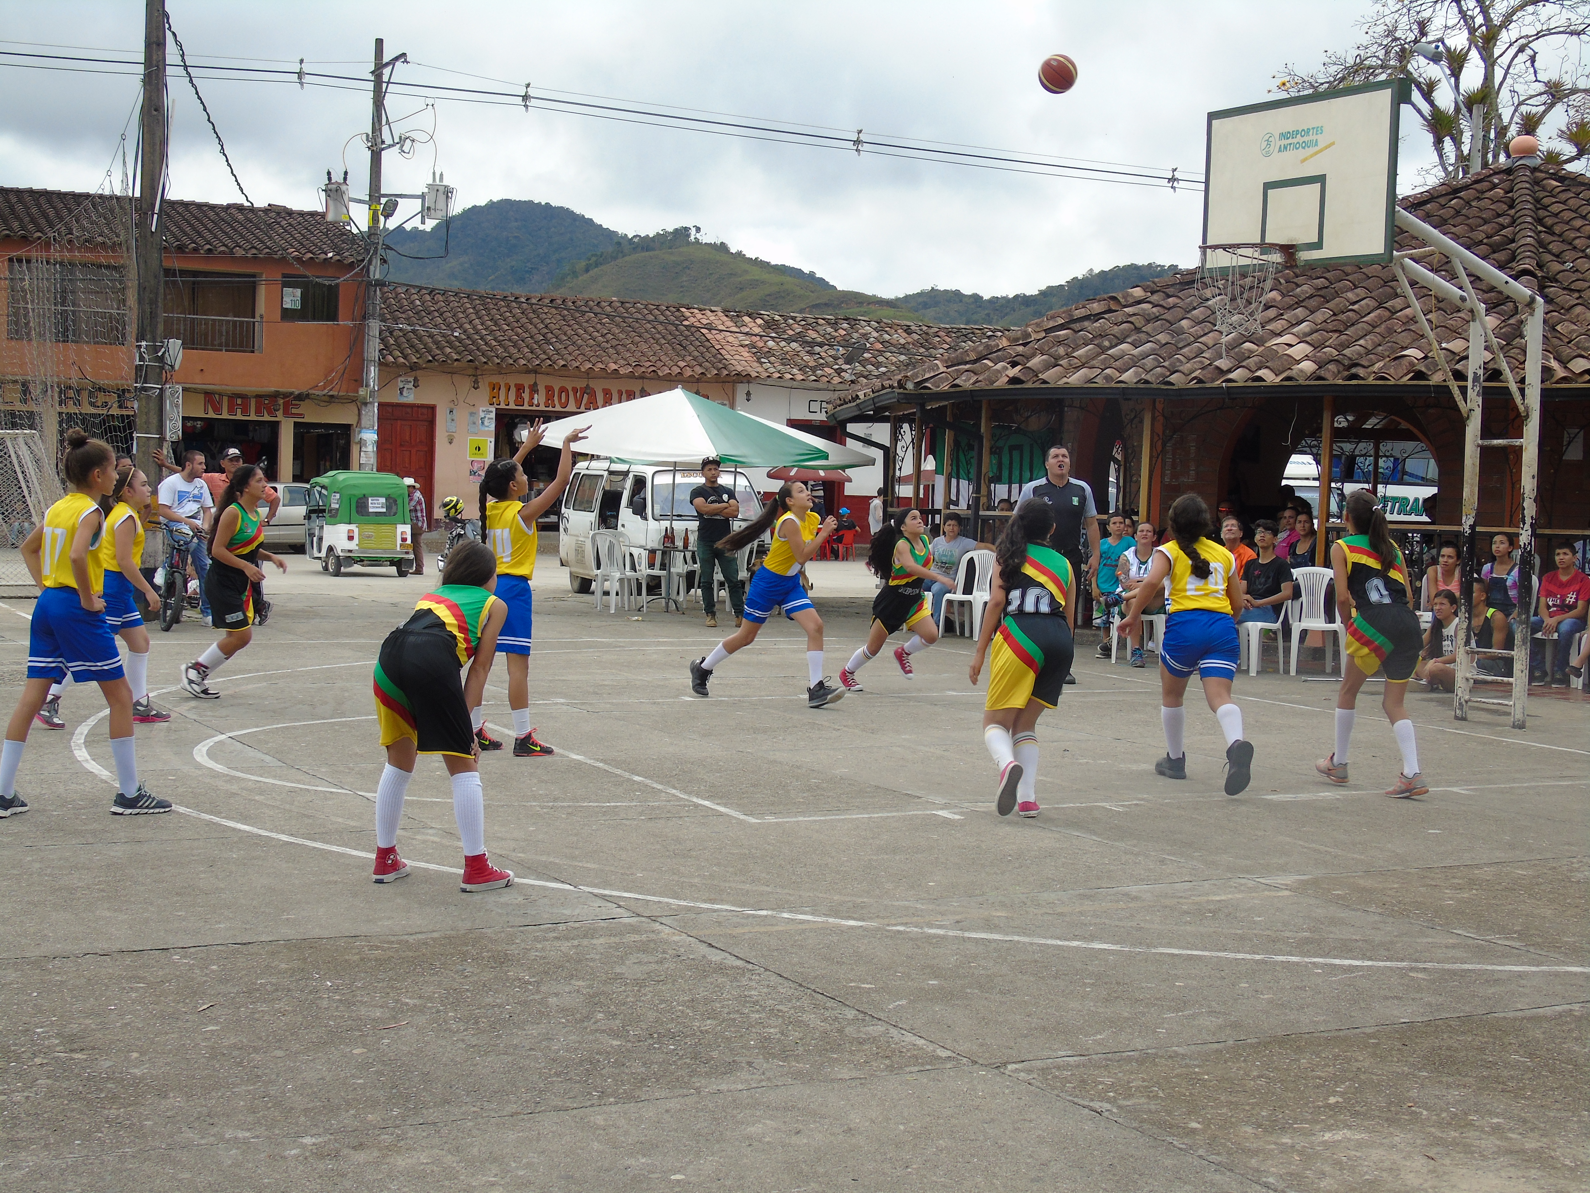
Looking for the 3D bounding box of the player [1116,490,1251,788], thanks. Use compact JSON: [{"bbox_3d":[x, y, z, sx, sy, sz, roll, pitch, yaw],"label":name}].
[{"bbox_3d":[1.939,0.218,10.365,0.620,1.441,0.600,2,3,10],"label":"player"}]

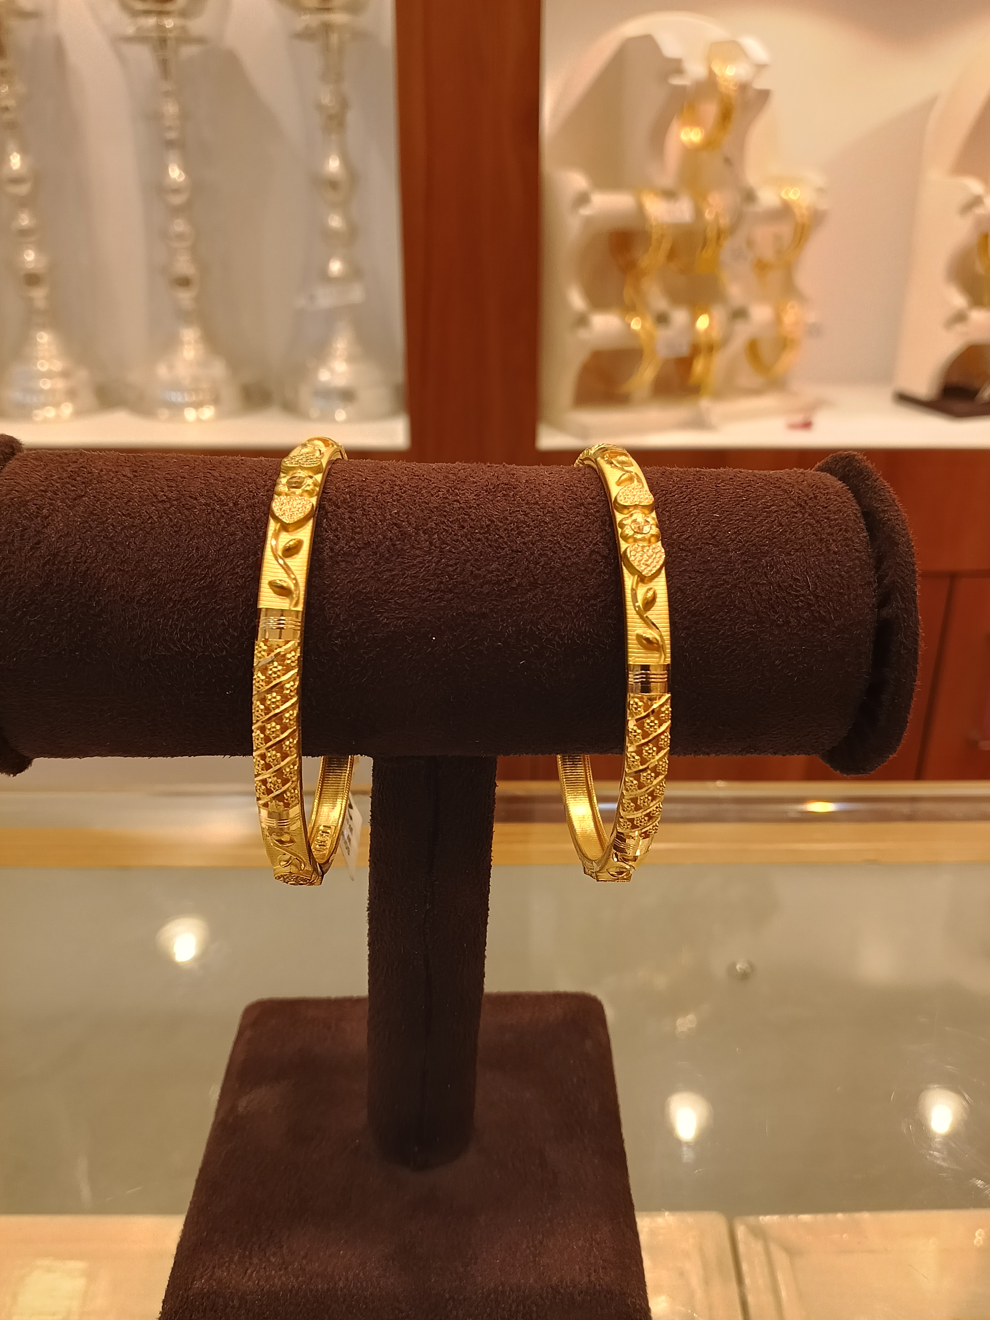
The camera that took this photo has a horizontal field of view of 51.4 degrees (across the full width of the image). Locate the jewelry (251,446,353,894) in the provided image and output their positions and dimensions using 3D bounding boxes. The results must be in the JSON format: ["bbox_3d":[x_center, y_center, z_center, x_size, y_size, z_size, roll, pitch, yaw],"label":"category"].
[{"bbox_3d":[-0.027,0.000,0.157,0.006,0.066,0.066,2,19,-1],"label":"jewelry"}]

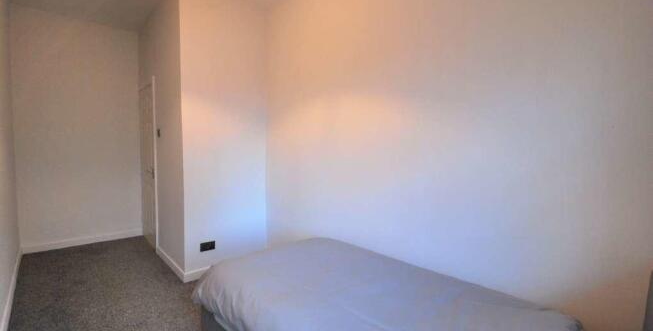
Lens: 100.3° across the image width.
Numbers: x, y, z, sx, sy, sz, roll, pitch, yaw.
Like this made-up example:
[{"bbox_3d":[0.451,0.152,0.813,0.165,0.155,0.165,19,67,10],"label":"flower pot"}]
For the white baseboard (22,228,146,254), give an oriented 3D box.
[{"bbox_3d":[-3.048,0.967,3.509,1.166,0.095,0.020,-2,5,-38],"label":"white baseboard"}]

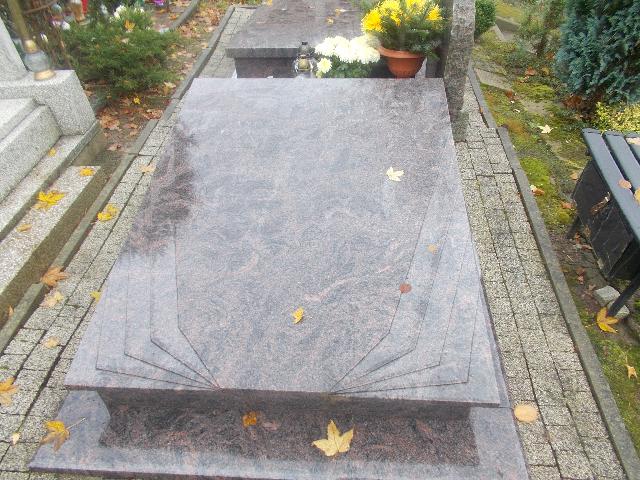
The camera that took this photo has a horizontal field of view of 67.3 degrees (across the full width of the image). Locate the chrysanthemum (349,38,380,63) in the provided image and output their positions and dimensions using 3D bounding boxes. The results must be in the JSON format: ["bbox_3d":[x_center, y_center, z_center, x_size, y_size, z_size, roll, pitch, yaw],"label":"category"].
[{"bbox_3d":[0.229,-0.968,2.468,0.160,0.120,0.150,1,43,4],"label":"chrysanthemum"}]

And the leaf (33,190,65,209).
[{"bbox_3d":[-1.314,-0.193,2.344,0.135,0.030,0.115,-23,45,-20],"label":"leaf"}]

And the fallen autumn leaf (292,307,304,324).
[{"bbox_3d":[-0.071,0.237,1.534,0.033,0.015,0.065,14,53,14],"label":"fallen autumn leaf"}]

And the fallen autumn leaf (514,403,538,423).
[{"bbox_3d":[0.669,0.559,1.557,0.076,0.012,0.064,15,45,20],"label":"fallen autumn leaf"}]

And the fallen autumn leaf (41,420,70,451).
[{"bbox_3d":[-0.817,0.604,1.486,0.085,0.028,0.085,-31,48,-27],"label":"fallen autumn leaf"}]

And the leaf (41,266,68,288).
[{"bbox_3d":[-1.128,0.159,2.042,0.112,0.035,0.095,-23,45,-20],"label":"leaf"}]

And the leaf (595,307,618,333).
[{"bbox_3d":[1.074,0.300,1.796,0.082,0.030,0.115,-1,43,2],"label":"leaf"}]

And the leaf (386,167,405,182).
[{"bbox_3d":[0.307,-0.267,1.957,0.074,0.015,0.078,1,52,5],"label":"leaf"}]

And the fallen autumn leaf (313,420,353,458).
[{"bbox_3d":[0.042,0.600,1.465,0.134,0.015,0.111,-8,43,-6],"label":"fallen autumn leaf"}]

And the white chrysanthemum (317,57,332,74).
[{"bbox_3d":[0.026,-0.995,2.740,0.088,0.075,0.085,1,42,5],"label":"white chrysanthemum"}]

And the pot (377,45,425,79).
[{"bbox_3d":[0.428,-0.911,2.531,0.250,0.170,0.250,1,43,4],"label":"pot"}]

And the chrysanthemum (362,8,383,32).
[{"bbox_3d":[0.255,-1.066,2.335,0.100,0.105,0.100,1,43,4],"label":"chrysanthemum"}]

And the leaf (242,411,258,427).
[{"bbox_3d":[-0.217,0.558,1.502,0.044,0.022,0.042,1,42,5],"label":"leaf"}]

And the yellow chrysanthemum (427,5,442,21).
[{"bbox_3d":[0.557,-1.107,2.339,0.080,0.075,0.080,1,43,4],"label":"yellow chrysanthemum"}]

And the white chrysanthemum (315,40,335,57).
[{"bbox_3d":[0.026,-1.115,2.800,0.108,0.080,0.100,1,42,5],"label":"white chrysanthemum"}]

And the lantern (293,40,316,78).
[{"bbox_3d":[-0.082,-0.940,2.548,0.118,0.230,0.118,1,43,4],"label":"lantern"}]

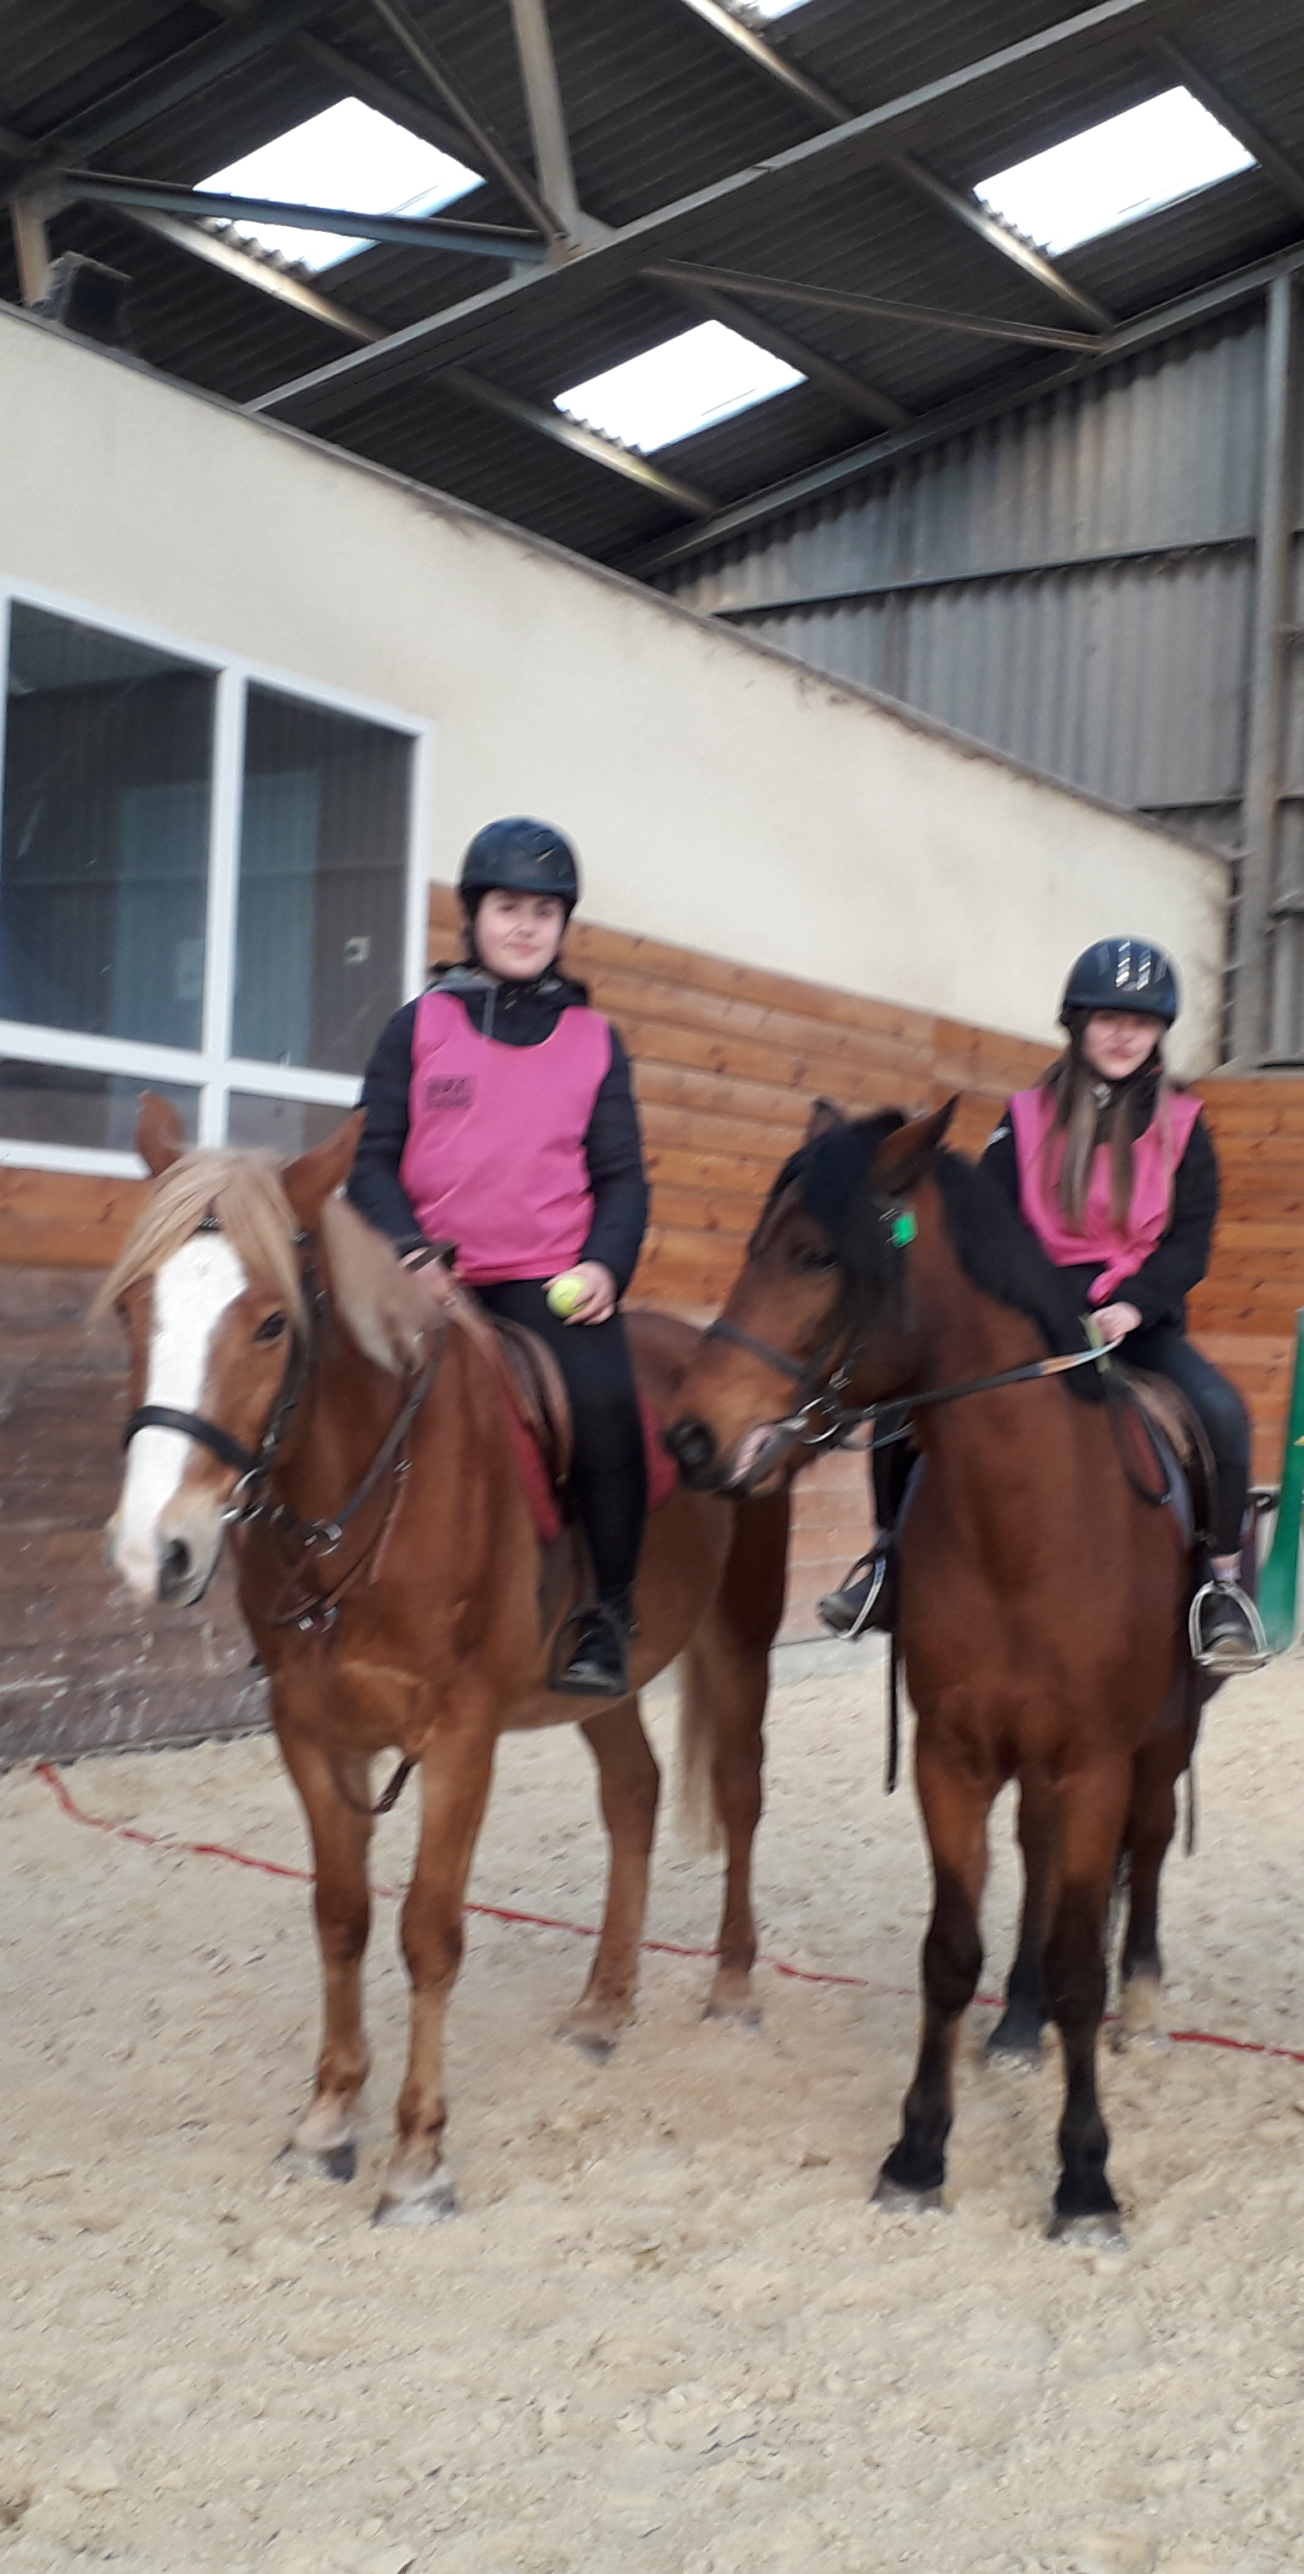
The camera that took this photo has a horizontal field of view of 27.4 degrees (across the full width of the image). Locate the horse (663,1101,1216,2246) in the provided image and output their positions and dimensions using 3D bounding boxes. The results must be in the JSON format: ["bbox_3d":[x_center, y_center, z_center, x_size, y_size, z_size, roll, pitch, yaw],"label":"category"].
[{"bbox_3d":[0.607,0.621,4.715,0.740,1.760,1.800,2,-1,15],"label":"horse"}]

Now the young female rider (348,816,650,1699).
[{"bbox_3d":[-0.292,-0.069,4.678,0.680,1.530,0.600,2,-1,22],"label":"young female rider"}]

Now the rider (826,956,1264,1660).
[{"bbox_3d":[0.725,0.013,4.616,0.740,1.300,0.600,2,-1,15],"label":"rider"}]

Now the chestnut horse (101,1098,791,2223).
[{"bbox_3d":[-0.261,0.613,4.696,0.560,1.710,1.900,2,-1,24],"label":"chestnut horse"}]

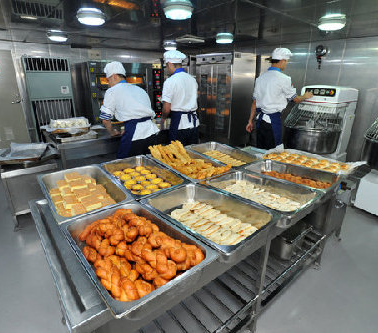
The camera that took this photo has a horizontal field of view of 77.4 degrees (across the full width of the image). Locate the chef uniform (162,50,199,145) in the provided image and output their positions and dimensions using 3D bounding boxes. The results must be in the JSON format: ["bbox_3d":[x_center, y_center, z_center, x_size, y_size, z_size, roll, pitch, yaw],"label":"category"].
[{"bbox_3d":[-0.107,-0.611,3.266,0.500,1.760,0.390,-11,22,-30],"label":"chef uniform"}]

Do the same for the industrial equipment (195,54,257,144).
[{"bbox_3d":[0.709,-1.229,4.958,0.690,1.940,0.950,-15,24,-38],"label":"industrial equipment"}]

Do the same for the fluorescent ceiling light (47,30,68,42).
[{"bbox_3d":[-1.785,-1.766,3.231,0.260,0.100,0.260,-15,25,-36],"label":"fluorescent ceiling light"}]

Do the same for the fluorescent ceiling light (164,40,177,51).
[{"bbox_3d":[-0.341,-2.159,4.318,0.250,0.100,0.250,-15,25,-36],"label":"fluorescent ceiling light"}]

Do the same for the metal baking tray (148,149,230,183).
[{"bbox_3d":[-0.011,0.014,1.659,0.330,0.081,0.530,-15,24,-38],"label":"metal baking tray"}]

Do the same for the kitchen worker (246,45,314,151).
[{"bbox_3d":[1.172,-0.588,3.216,0.580,1.800,0.680,17,24,39],"label":"kitchen worker"}]

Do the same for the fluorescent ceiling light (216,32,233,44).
[{"bbox_3d":[0.508,-1.791,3.347,0.260,0.110,0.260,-15,24,-38],"label":"fluorescent ceiling light"}]

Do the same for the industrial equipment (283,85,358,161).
[{"bbox_3d":[1.780,-0.408,3.308,1.050,1.300,0.680,-15,25,-36],"label":"industrial equipment"}]

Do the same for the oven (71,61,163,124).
[{"bbox_3d":[-1.335,-1.138,4.723,1.380,1.670,1.000,-15,25,-36],"label":"oven"}]

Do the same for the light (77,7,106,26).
[{"bbox_3d":[-0.958,-1.461,2.326,0.260,0.110,0.260,-15,24,-38],"label":"light"}]

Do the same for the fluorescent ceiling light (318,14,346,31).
[{"bbox_3d":[1.453,-1.445,2.398,0.260,0.100,0.260,-15,25,-36],"label":"fluorescent ceiling light"}]

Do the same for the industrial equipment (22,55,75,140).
[{"bbox_3d":[-2.687,-1.124,4.698,0.690,1.850,0.520,-15,24,-38],"label":"industrial equipment"}]

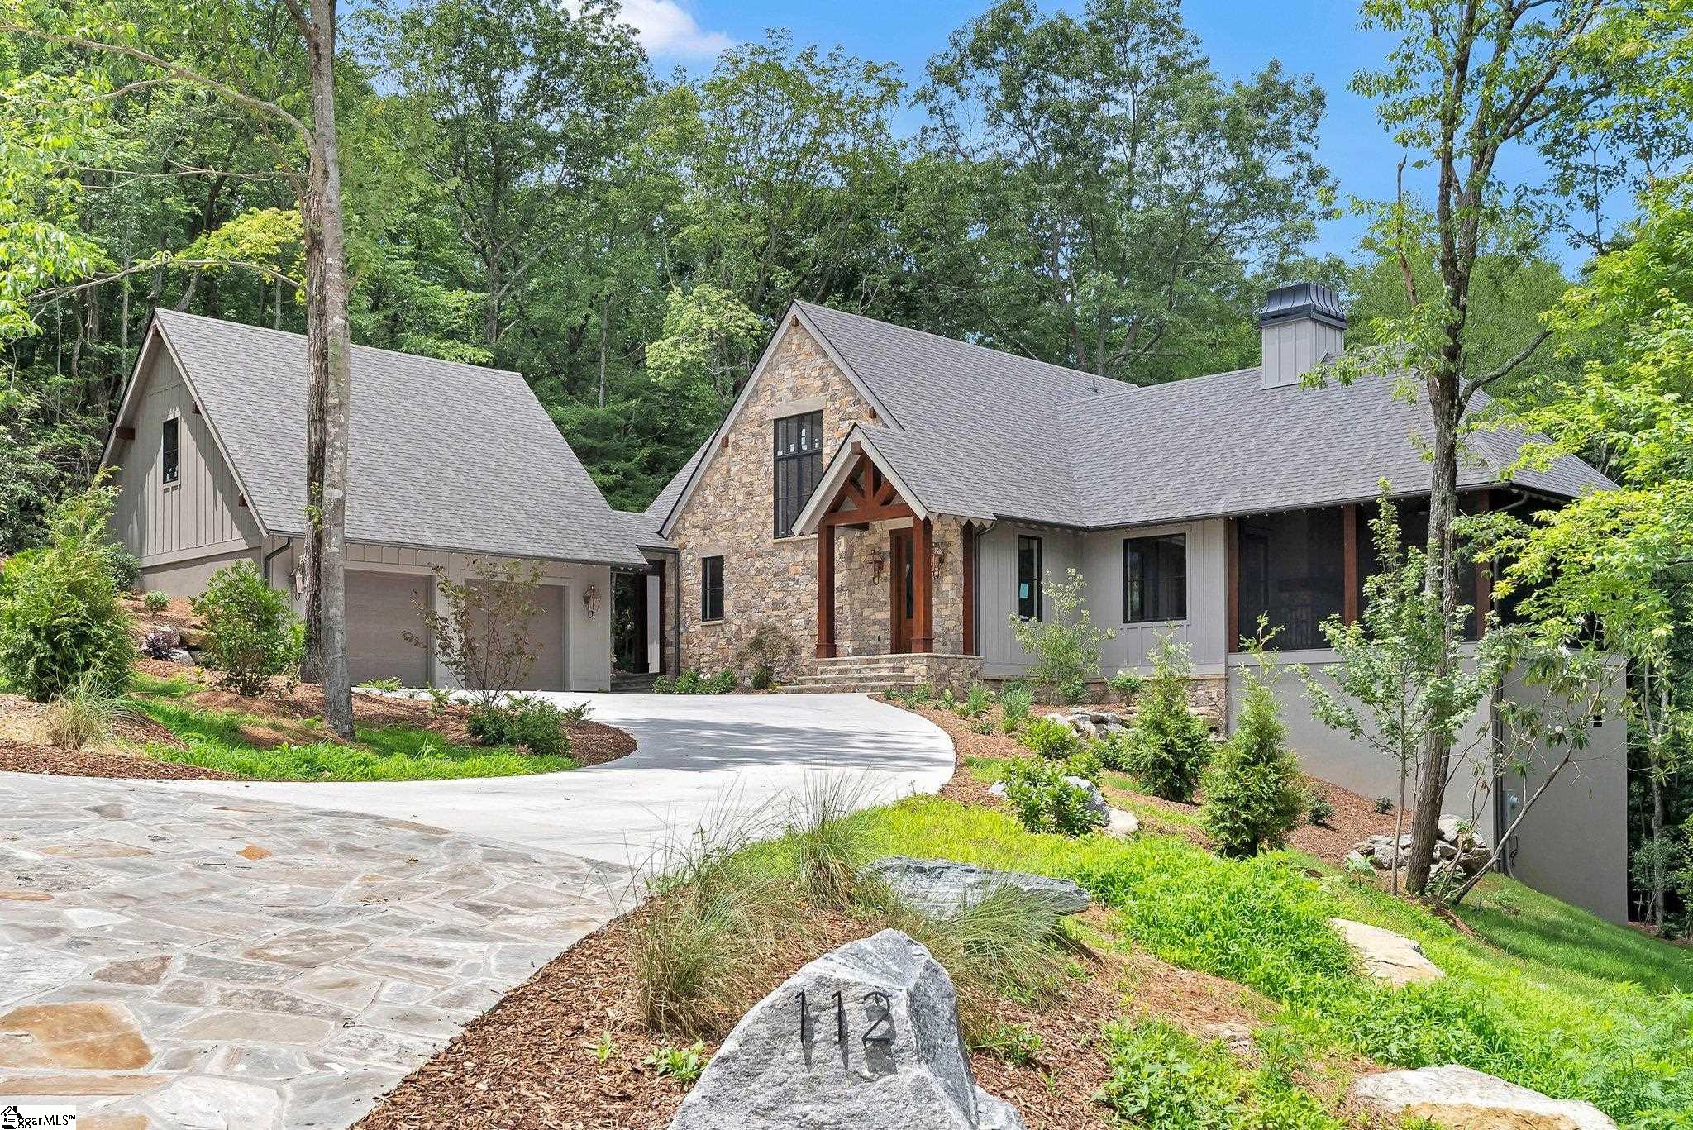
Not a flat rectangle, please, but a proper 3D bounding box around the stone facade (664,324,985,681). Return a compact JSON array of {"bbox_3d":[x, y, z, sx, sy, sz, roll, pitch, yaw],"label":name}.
[{"bbox_3d":[-0.640,-1.368,35.257,9.100,7.700,0.600,-3,-4,44],"label":"stone facade"}]

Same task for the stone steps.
[{"bbox_3d":[0.636,2.180,31.974,3.200,0.740,2.600,-3,-4,44],"label":"stone steps"}]

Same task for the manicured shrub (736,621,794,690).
[{"bbox_3d":[-1.735,1.933,35.124,1.250,1.480,1.150,0,-3,0],"label":"manicured shrub"}]

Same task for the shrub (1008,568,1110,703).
[{"bbox_3d":[4.160,1.387,32.260,2.000,2.650,1.800,0,-3,0],"label":"shrub"}]

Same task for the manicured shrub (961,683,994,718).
[{"bbox_3d":[2.186,2.264,27.488,0.550,0.570,0.550,0,-3,0],"label":"manicured shrub"}]

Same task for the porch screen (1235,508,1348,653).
[{"bbox_3d":[8.329,0.297,30.924,2.350,2.680,0.120,-3,-4,44],"label":"porch screen"}]

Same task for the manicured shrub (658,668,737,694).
[{"bbox_3d":[-3.327,2.577,36.651,2.200,0.620,0.900,-3,-4,44],"label":"manicured shrub"}]

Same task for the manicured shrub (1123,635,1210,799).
[{"bbox_3d":[4.612,2.225,23.670,1.200,2.350,1.200,0,-3,0],"label":"manicured shrub"}]

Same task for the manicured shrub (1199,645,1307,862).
[{"bbox_3d":[5.061,2.350,20.521,1.200,2.500,1.200,0,-3,0],"label":"manicured shrub"}]

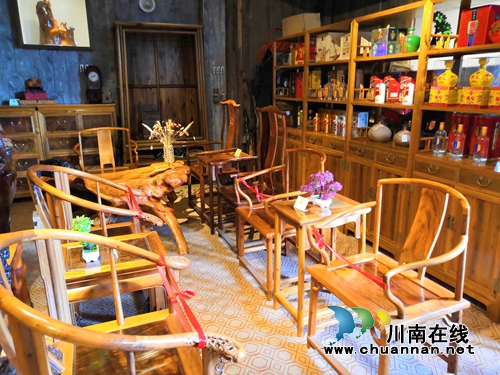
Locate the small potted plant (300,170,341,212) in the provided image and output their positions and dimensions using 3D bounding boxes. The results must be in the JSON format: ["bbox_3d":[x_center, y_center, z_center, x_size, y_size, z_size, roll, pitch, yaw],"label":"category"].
[{"bbox_3d":[0.435,0.020,2.454,0.179,0.186,0.214,-7,16,-24],"label":"small potted plant"}]

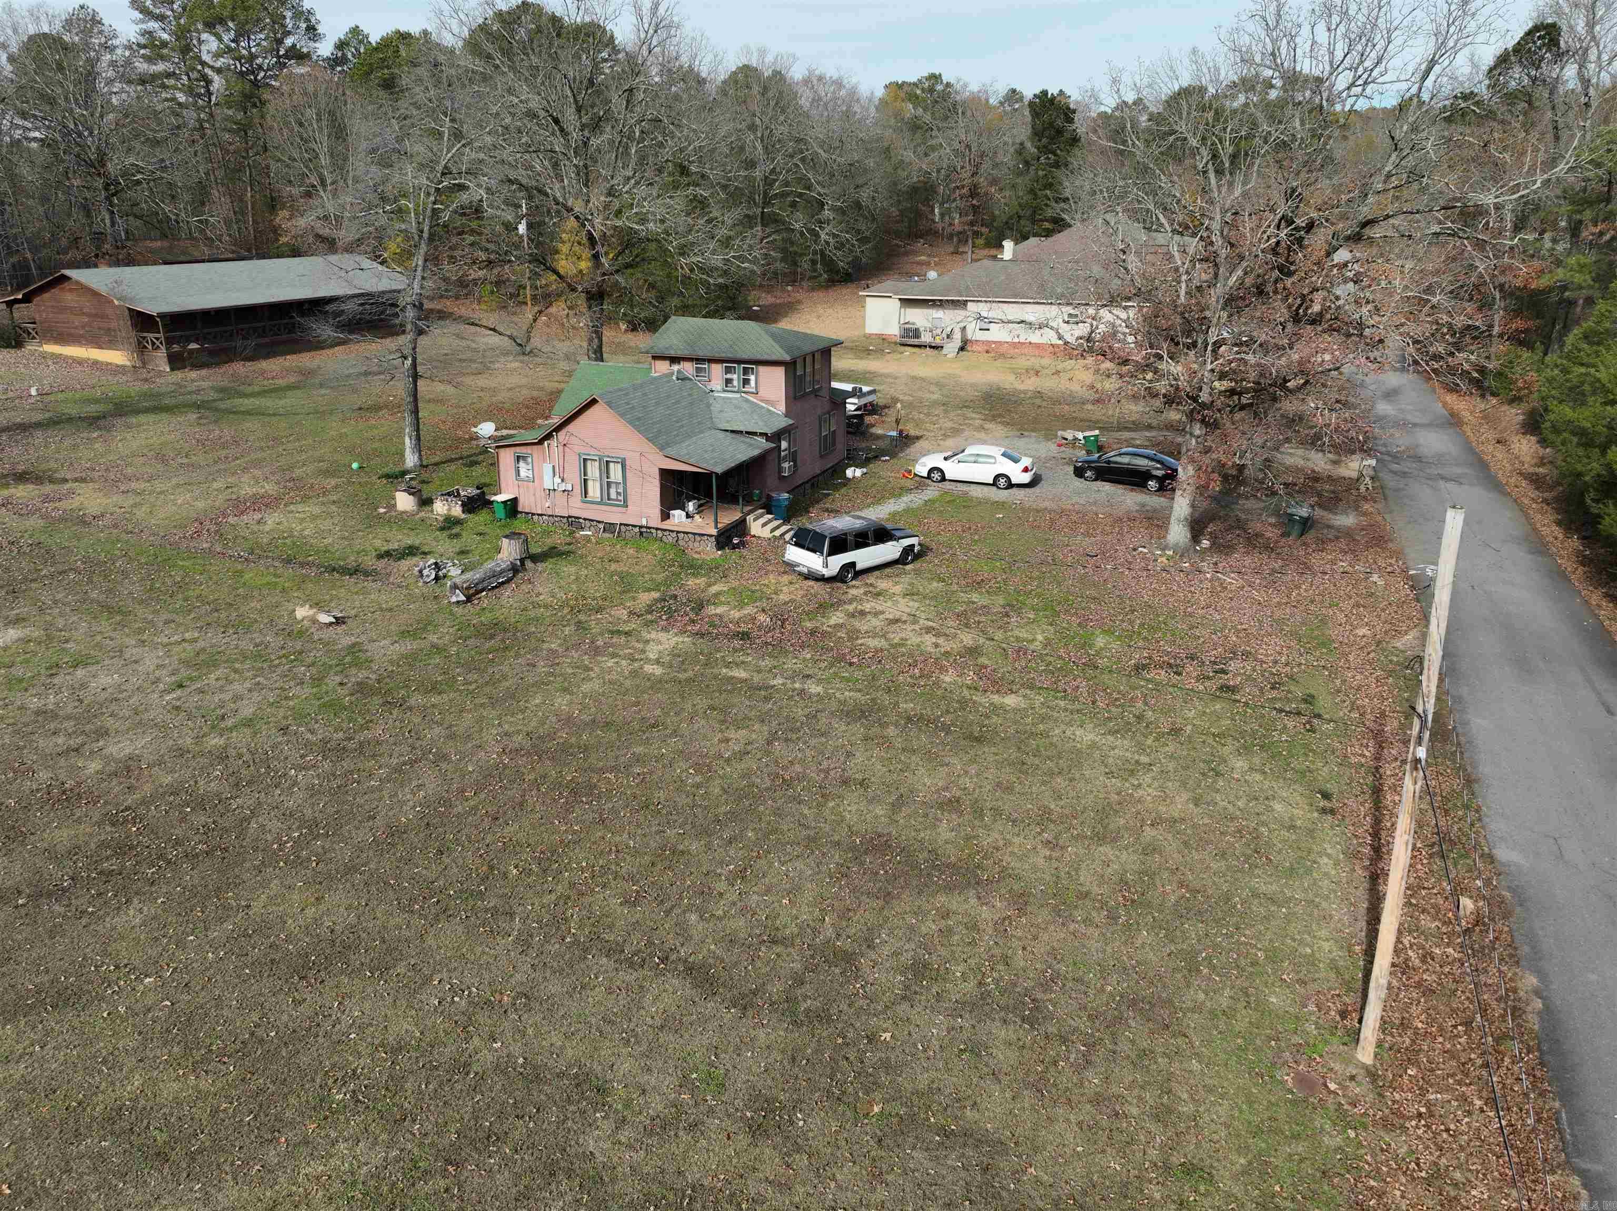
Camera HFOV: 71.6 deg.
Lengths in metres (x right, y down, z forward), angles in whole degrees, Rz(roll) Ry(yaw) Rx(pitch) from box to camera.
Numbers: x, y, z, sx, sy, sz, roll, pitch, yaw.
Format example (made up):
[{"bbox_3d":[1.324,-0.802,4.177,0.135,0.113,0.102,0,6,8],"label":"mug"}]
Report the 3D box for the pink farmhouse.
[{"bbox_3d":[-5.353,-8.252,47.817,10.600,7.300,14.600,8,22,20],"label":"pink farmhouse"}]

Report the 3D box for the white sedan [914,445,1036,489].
[{"bbox_3d":[7.179,-6.053,48.374,5.080,1.480,1.850,6,21,15],"label":"white sedan"}]

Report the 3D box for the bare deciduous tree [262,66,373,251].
[{"bbox_3d":[-44.500,-39.677,102.606,10.000,18.000,9.500,0,20,0],"label":"bare deciduous tree"}]

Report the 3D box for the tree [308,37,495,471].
[{"bbox_3d":[-16.700,-14.258,47.187,8.200,17.400,8.000,0,20,0],"label":"tree"}]

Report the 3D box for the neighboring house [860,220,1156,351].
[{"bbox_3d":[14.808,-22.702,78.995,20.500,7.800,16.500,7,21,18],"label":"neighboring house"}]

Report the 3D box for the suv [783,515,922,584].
[{"bbox_3d":[1.697,-2.177,39.439,5.100,1.820,1.950,-18,27,-39],"label":"suv"}]

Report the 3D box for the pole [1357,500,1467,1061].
[{"bbox_3d":[8.812,3.029,16.522,0.280,9.230,0.280,-2,20,1],"label":"pole"}]

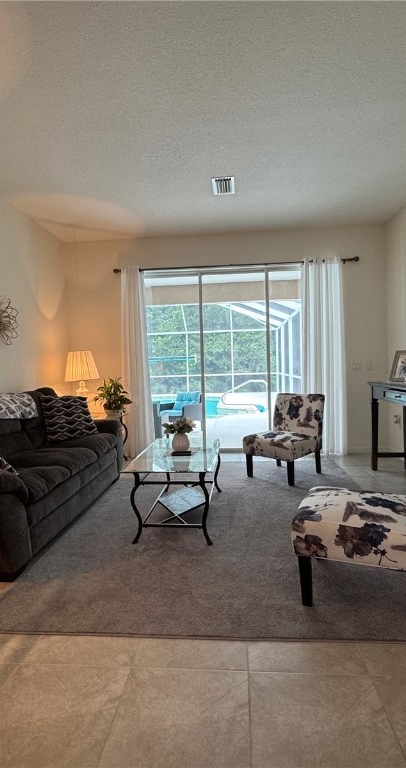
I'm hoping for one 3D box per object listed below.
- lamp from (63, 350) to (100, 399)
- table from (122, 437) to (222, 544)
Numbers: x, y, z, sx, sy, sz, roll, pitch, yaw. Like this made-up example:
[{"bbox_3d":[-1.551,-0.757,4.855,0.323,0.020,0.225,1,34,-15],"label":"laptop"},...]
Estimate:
[{"bbox_3d":[-1.411,0.012,4.867,0.390,0.785,0.390,-1,2,5],"label":"lamp"},{"bbox_3d":[-0.174,0.786,3.282,0.610,0.490,1.220,-1,2,5],"label":"table"}]

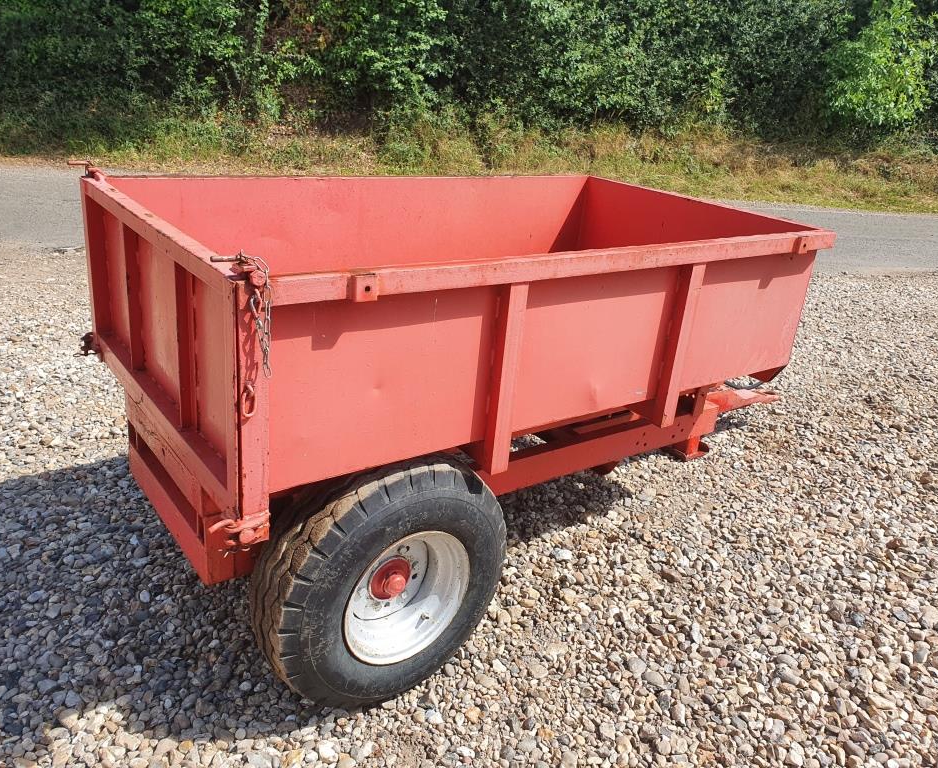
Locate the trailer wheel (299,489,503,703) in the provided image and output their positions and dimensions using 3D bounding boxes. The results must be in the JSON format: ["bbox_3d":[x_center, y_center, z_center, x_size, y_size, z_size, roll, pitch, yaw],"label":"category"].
[{"bbox_3d":[-0.222,0.545,2.159,0.750,0.750,0.250,-14,29,-36],"label":"trailer wheel"}]

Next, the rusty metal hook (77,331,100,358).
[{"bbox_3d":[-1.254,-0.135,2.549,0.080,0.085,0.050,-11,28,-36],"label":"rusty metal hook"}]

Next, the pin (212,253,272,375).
[{"bbox_3d":[-0.441,-0.133,1.491,0.110,0.250,0.075,-13,28,-35],"label":"pin"}]

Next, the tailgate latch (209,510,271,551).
[{"bbox_3d":[-0.496,0.317,1.670,0.130,0.065,0.065,-13,28,-35],"label":"tailgate latch"}]

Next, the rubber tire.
[{"bbox_3d":[-0.231,0.540,2.170,0.765,0.765,0.270,-14,29,-36],"label":"rubber tire"}]

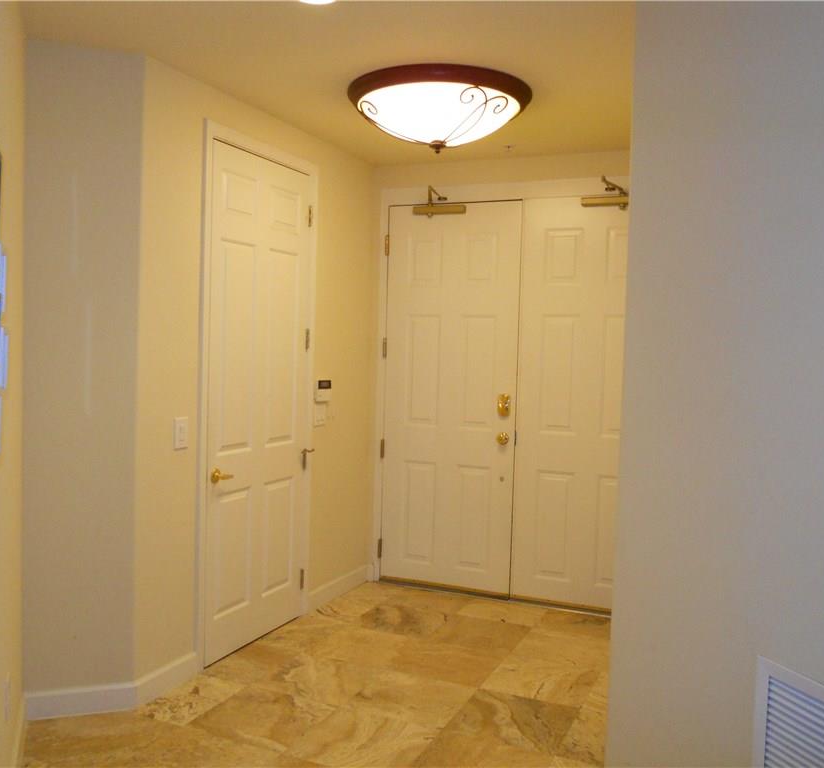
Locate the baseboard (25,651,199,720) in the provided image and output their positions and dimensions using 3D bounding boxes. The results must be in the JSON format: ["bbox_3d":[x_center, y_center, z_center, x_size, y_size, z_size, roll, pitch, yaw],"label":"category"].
[{"bbox_3d":[-1.202,1.290,3.493,0.745,0.110,0.180,-1,4,-42],"label":"baseboard"}]

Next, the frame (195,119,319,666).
[{"bbox_3d":[-0.795,0.060,4.215,0.120,2.522,0.979,3,3,23],"label":"frame"}]

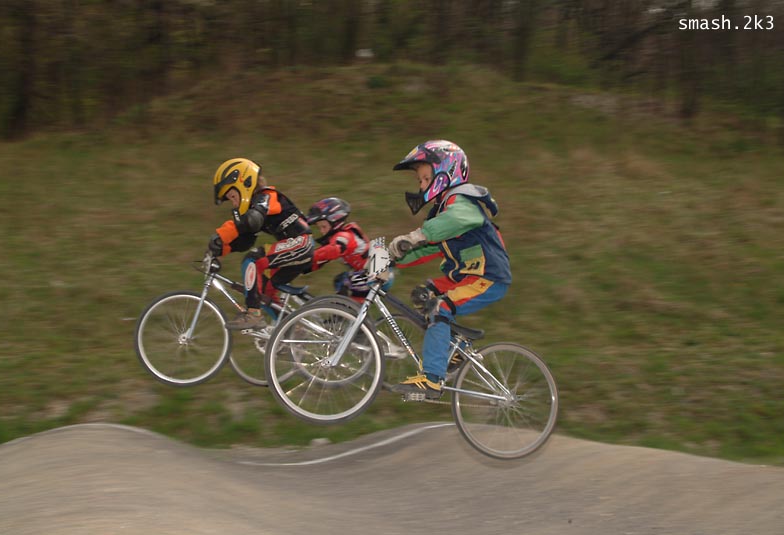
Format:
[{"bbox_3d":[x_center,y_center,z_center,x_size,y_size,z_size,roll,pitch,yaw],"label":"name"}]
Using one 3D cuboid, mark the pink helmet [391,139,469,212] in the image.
[{"bbox_3d":[0.163,-0.375,4.820,0.305,0.295,0.230,-6,3,-12],"label":"pink helmet"}]

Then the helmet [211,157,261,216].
[{"bbox_3d":[-0.828,-0.434,6.200,0.265,0.280,0.220,-18,6,-13],"label":"helmet"}]

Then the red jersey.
[{"bbox_3d":[-0.346,-0.127,7.350,0.420,0.350,0.360,-6,3,-16],"label":"red jersey"}]

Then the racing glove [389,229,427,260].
[{"bbox_3d":[0.061,-0.094,4.530,0.150,0.115,0.100,-12,5,-16],"label":"racing glove"}]

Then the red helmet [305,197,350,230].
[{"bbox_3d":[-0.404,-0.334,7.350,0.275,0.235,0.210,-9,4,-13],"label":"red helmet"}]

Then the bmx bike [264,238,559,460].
[{"bbox_3d":[0.155,0.324,4.861,1.340,0.830,0.600,13,-2,-17],"label":"bmx bike"}]

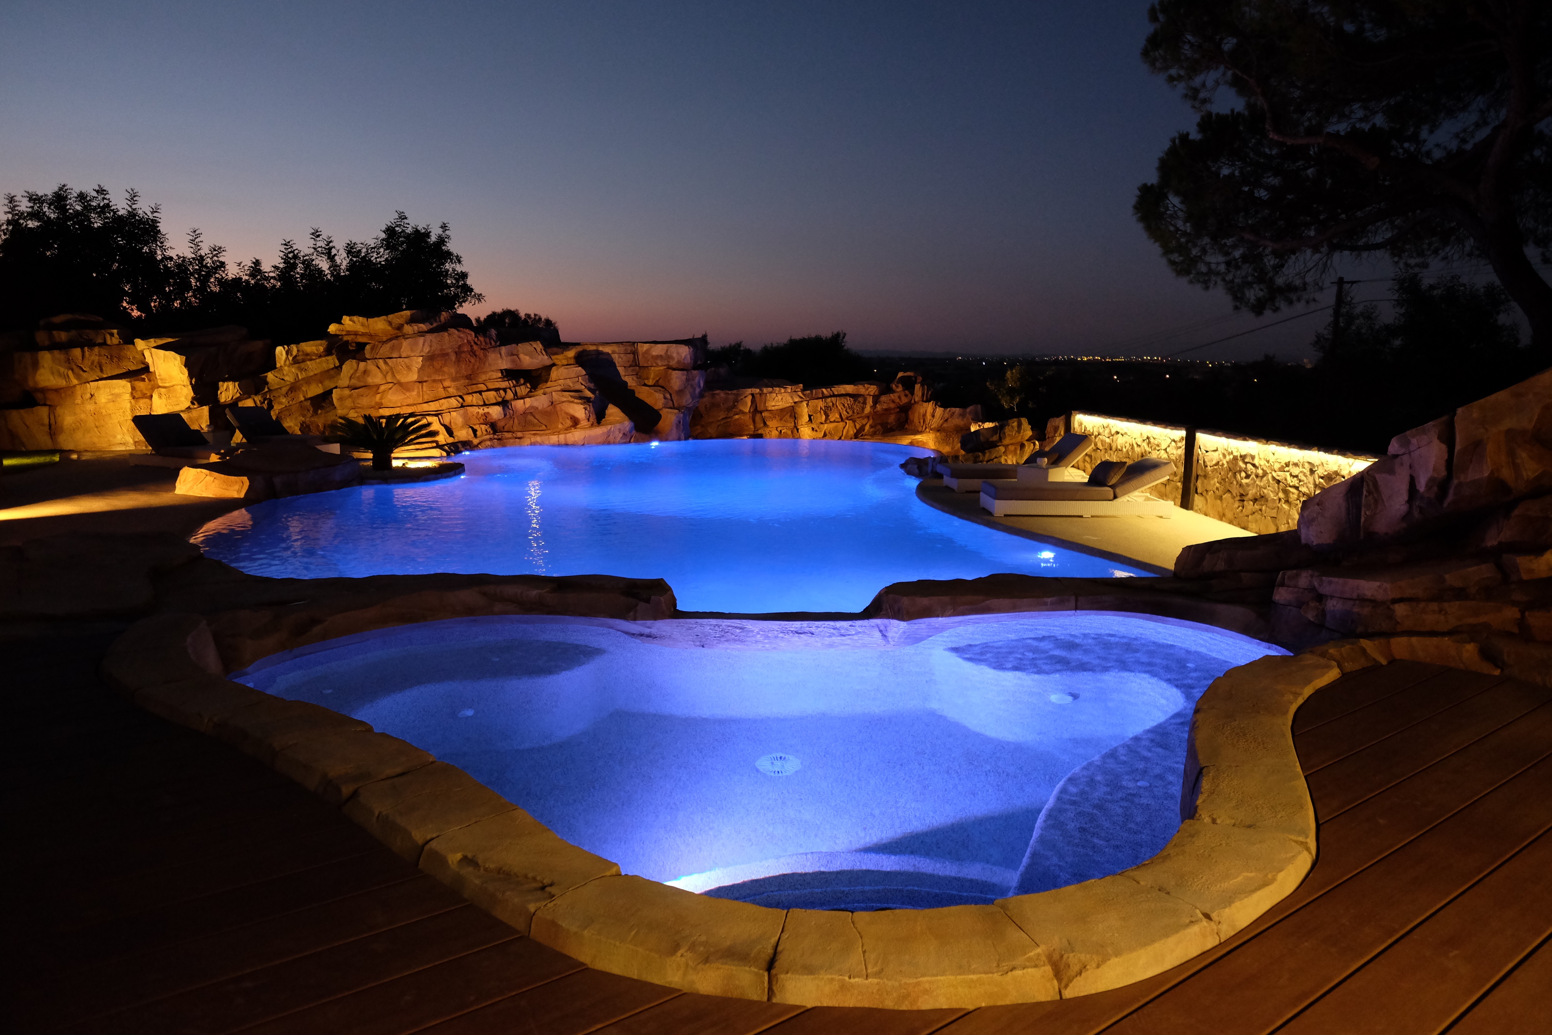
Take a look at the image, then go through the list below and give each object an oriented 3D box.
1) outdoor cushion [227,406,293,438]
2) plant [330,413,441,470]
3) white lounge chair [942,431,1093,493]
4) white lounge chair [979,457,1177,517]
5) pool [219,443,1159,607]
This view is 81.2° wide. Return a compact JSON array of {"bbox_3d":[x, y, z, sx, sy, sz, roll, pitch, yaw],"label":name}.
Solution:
[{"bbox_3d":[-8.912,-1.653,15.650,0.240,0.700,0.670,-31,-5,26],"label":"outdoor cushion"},{"bbox_3d":[-5.896,-1.135,13.584,1.560,0.860,1.520,-4,11,-23],"label":"plant"},{"bbox_3d":[3.271,-0.745,12.220,2.050,0.720,0.680,-1,10,-7],"label":"white lounge chair"},{"bbox_3d":[3.461,-0.367,10.435,2.050,0.620,0.680,0,10,-1],"label":"white lounge chair"},{"bbox_3d":[-1.601,0.095,13.634,9.900,1.350,14.200,1,10,0],"label":"pool"}]

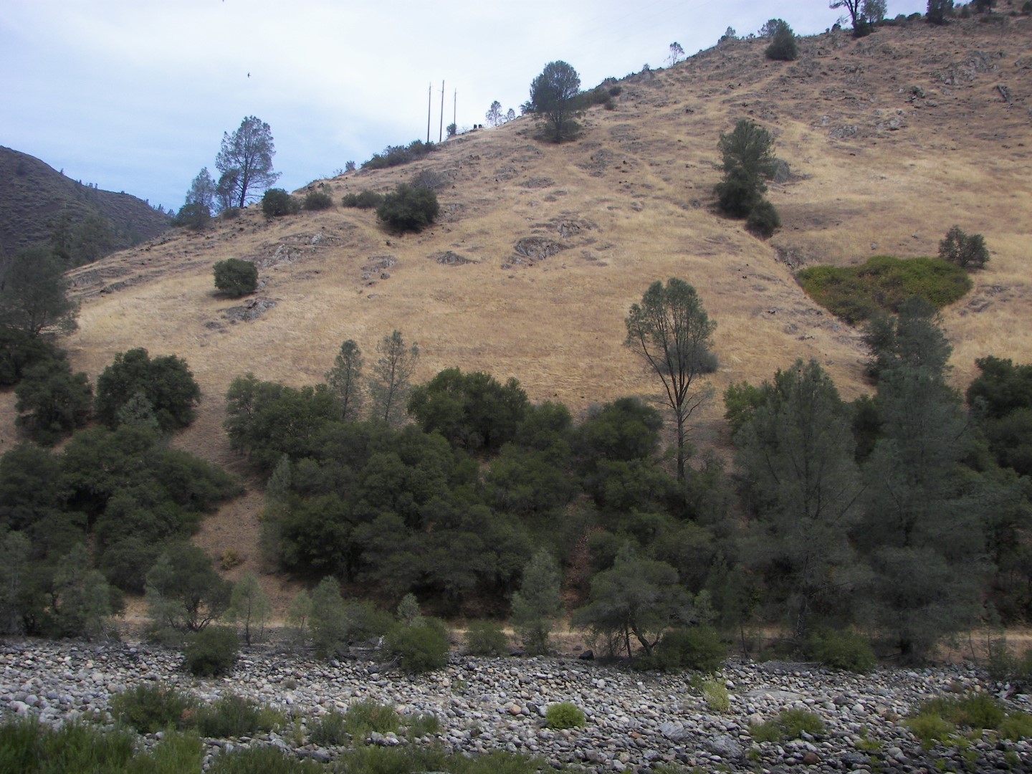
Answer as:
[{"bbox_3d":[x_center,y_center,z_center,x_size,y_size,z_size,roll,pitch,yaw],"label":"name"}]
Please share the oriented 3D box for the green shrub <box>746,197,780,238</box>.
[{"bbox_3d":[32.234,-22.085,140.000,4.530,4.530,4.310,1,-8,0],"label":"green shrub"}]

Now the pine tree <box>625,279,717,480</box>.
[{"bbox_3d":[10.385,-0.216,72.000,5.928,14.117,5.501,2,-7,0],"label":"pine tree"}]

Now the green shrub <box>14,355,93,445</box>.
[{"bbox_3d":[-35.758,1.029,83.000,5.990,6.680,5.690,1,-8,0],"label":"green shrub"}]

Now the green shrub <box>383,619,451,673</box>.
[{"bbox_3d":[-4.399,11.556,48.000,2.903,2.308,2.694,2,-7,0],"label":"green shrub"}]

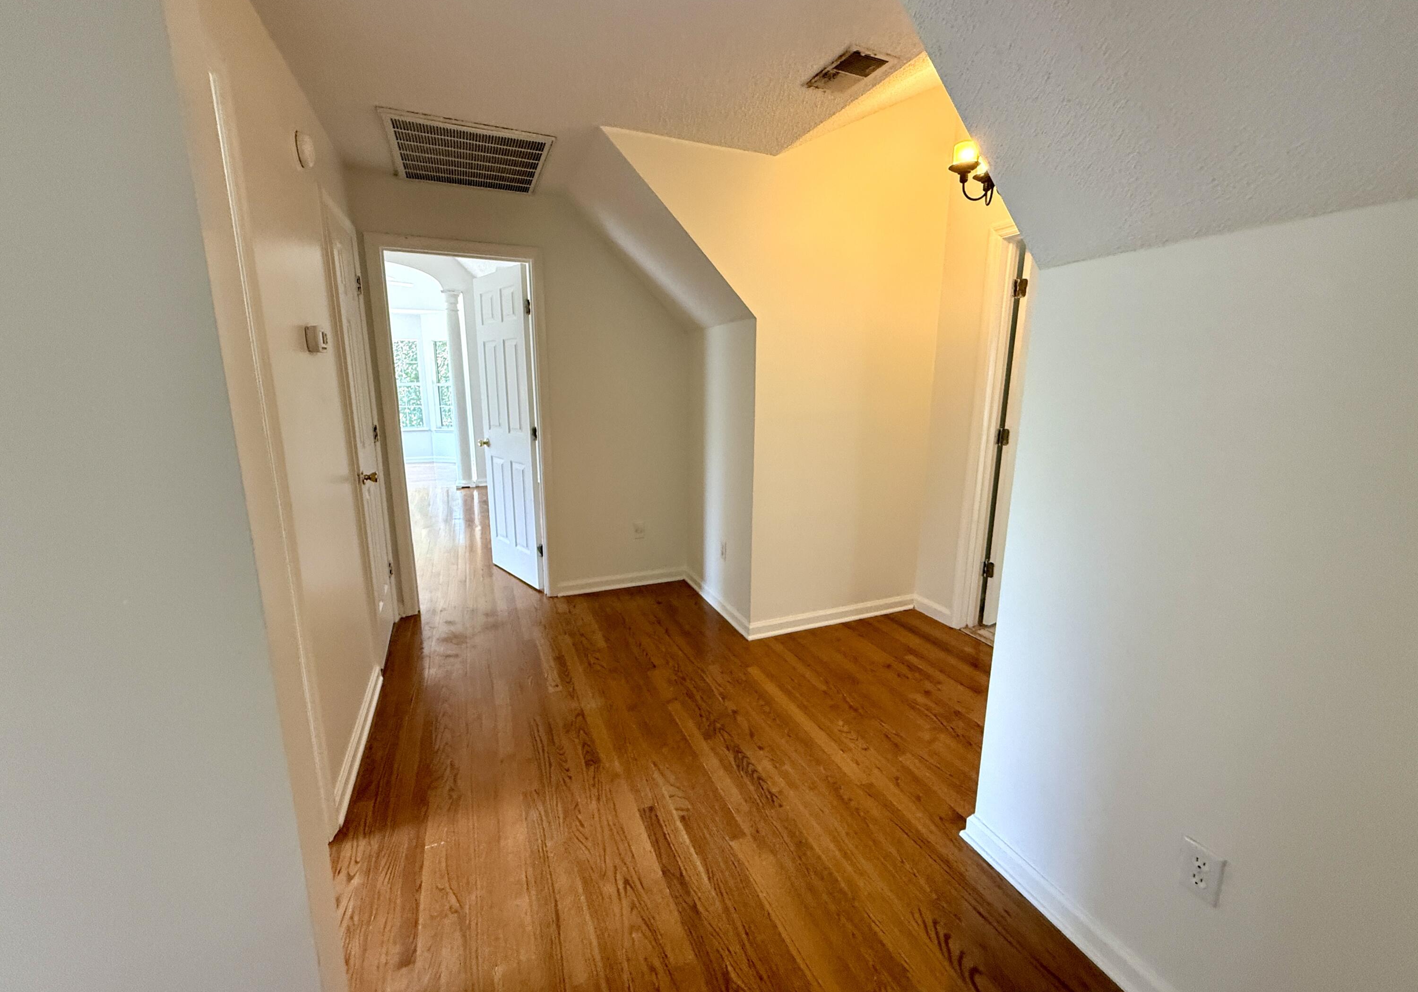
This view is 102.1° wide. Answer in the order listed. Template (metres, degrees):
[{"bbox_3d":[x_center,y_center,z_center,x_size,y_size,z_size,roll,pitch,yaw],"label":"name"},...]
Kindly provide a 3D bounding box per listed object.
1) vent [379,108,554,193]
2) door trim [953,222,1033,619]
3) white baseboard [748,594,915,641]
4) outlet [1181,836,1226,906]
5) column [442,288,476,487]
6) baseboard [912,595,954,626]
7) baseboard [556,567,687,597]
[{"bbox_3d":[-1.152,-1.621,2.761,0.690,0.030,0.830,-4,12,-22],"label":"vent"},{"bbox_3d":[1.629,-0.210,2.722,0.140,2.130,0.860,-4,12,-22],"label":"door trim"},{"bbox_3d":[0.751,0.700,3.360,1.152,0.090,0.020,-4,12,-22],"label":"white baseboard"},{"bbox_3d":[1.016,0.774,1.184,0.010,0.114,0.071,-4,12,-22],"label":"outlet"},{"bbox_3d":[-3.256,-1.359,7.481,0.240,2.490,0.240,-4,12,-22],"label":"column"},{"bbox_3d":[1.363,0.688,3.437,0.020,0.090,0.312,-4,12,-22],"label":"baseboard"},{"bbox_3d":[-0.582,0.584,3.923,0.876,0.088,0.020,-4,12,-22],"label":"baseboard"}]

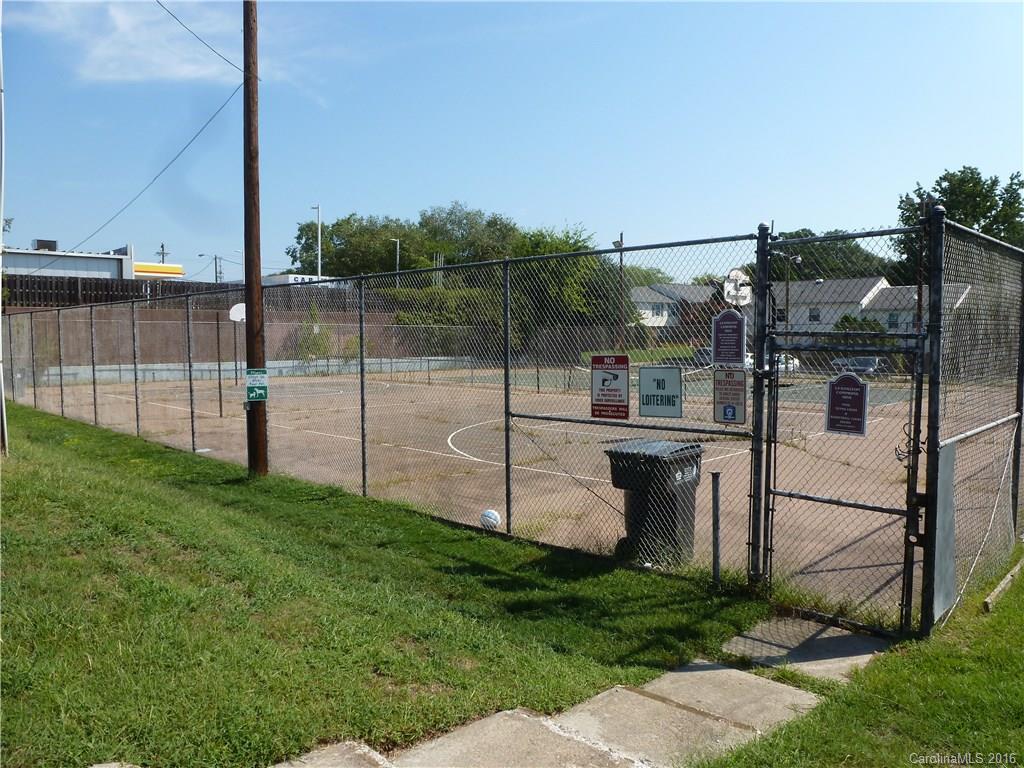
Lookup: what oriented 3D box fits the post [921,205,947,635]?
[{"bbox_3d":[3.082,0.295,5.190,0.105,3.144,0.105,3,5,43],"label":"post"}]

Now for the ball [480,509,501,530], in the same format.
[{"bbox_3d":[-0.252,1.621,8.450,0.235,0.235,0.235,0,3,0],"label":"ball"}]

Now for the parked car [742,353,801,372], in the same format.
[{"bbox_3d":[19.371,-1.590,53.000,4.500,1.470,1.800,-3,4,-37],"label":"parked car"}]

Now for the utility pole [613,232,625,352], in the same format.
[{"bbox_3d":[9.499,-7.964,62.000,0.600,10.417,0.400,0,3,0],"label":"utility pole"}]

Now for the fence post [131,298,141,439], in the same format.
[{"bbox_3d":[-8.591,-0.339,16.201,0.070,3.116,0.070,3,5,43],"label":"fence post"}]

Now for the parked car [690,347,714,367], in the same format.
[{"bbox_3d":[16.602,-2.200,58.500,1.850,1.650,4.600,2,4,30],"label":"parked car"}]

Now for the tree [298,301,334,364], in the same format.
[{"bbox_3d":[-11.901,-3.028,43.000,2.300,4.100,2.200,0,3,0],"label":"tree"}]

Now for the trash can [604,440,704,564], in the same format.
[{"bbox_3d":[1.498,1.185,7.427,0.760,1.080,0.770,3,5,41],"label":"trash can"}]

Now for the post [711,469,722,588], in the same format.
[{"bbox_3d":[1.816,1.290,6.250,0.080,1.040,0.080,3,5,43],"label":"post"}]

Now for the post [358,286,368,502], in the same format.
[{"bbox_3d":[-2.099,0.050,10.021,0.070,3.126,0.070,3,5,43],"label":"post"}]

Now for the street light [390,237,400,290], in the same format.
[{"bbox_3d":[-12.230,-10.878,74.619,1.000,9.000,0.300,0,3,0],"label":"street light"}]

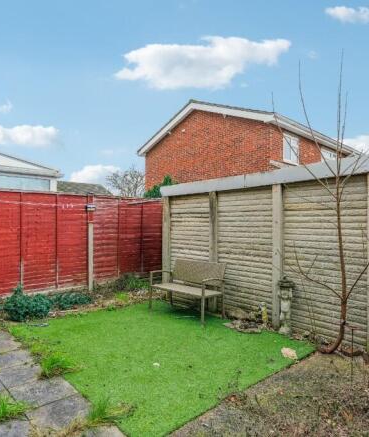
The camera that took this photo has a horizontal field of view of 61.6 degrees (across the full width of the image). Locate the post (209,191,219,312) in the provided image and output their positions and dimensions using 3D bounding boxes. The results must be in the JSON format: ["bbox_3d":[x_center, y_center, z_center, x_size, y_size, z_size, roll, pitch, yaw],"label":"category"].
[{"bbox_3d":[0.488,0.544,5.184,0.120,2.001,0.130,1,-2,-42],"label":"post"}]

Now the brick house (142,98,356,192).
[{"bbox_3d":[3.279,-1.590,15.868,8.200,6.700,7.650,1,-2,-44],"label":"brick house"}]

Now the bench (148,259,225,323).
[{"bbox_3d":[0.043,1.121,4.977,0.580,0.840,1.190,1,-2,-43],"label":"bench"}]

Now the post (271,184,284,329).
[{"bbox_3d":[1.295,0.526,4.294,0.120,2.001,0.130,1,-2,-42],"label":"post"}]

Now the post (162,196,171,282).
[{"bbox_3d":[-0.359,0.562,6.073,0.120,2.001,0.130,1,-2,-42],"label":"post"}]

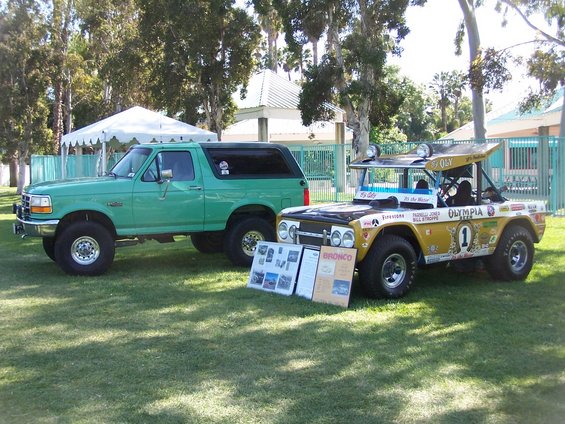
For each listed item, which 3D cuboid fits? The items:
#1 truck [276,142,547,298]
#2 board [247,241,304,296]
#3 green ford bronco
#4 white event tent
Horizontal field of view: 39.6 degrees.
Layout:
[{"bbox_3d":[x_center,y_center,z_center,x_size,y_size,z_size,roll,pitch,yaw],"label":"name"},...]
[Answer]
[{"bbox_3d":[1.867,0.011,11.081,3.720,1.970,1.860,-3,4,-34],"label":"truck"},{"bbox_3d":[-0.096,0.743,10.315,0.030,0.659,0.860,21,-12,-42],"label":"board"},{"bbox_3d":[-2.036,-0.131,13.172,4.700,2.020,2.060,-2,4,-24],"label":"green ford bronco"},{"bbox_3d":[-3.783,-1.175,20.623,3.050,3.184,3.050,-3,4,-33],"label":"white event tent"}]

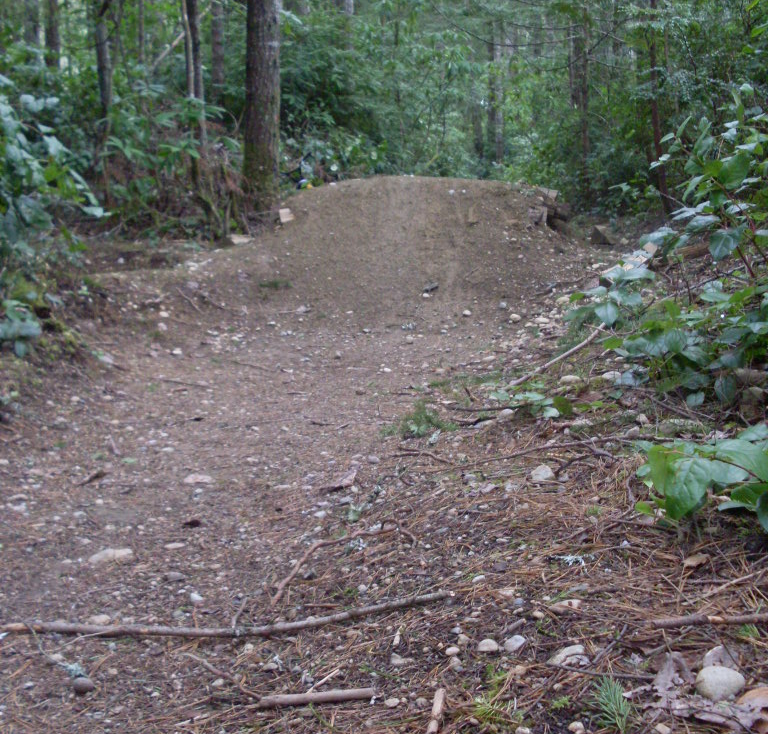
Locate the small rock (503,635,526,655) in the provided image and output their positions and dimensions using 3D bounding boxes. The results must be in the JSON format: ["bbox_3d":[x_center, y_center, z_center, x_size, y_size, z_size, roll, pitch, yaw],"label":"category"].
[{"bbox_3d":[0.154,0.330,1.331,0.028,0.018,0.023,1,8,0],"label":"small rock"}]

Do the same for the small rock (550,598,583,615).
[{"bbox_3d":[0.237,0.311,1.463,0.041,0.020,0.031,1,8,0],"label":"small rock"}]

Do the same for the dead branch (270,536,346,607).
[{"bbox_3d":[-0.119,0.285,1.620,0.042,0.014,0.318,3,9,16],"label":"dead branch"}]

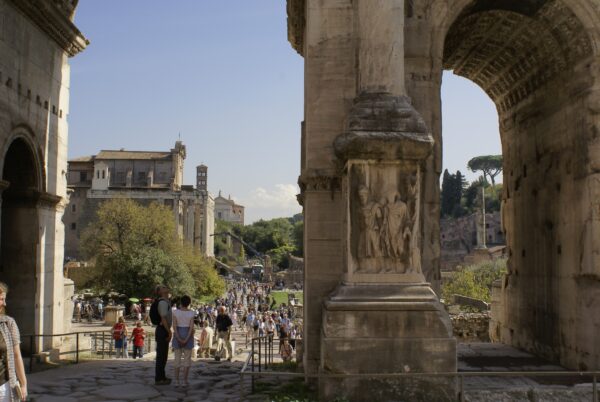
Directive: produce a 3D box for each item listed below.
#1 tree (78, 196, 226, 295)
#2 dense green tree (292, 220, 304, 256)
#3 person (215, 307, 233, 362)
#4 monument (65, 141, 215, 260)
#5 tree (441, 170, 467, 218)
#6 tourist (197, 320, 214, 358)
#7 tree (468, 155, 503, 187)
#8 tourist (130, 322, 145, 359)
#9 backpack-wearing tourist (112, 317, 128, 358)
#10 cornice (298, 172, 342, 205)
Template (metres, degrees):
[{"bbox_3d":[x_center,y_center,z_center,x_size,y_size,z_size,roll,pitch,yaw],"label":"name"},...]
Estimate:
[{"bbox_3d":[-14.698,4.800,69.852,14.500,10.142,12.500,0,-5,0],"label":"tree"},{"bbox_3d":[-0.200,14.951,279.792,11.000,14.358,10.000,0,-5,0],"label":"dense green tree"},{"bbox_3d":[-2.348,4.087,21.519,0.580,1.682,0.520,-1,-5,15],"label":"person"},{"bbox_3d":[-39.757,1.638,183.601,38.000,31.822,24.000,0,-5,-2],"label":"monument"},{"bbox_3d":[60.516,-2.592,276.361,10.000,19.017,9.000,0,-5,0],"label":"tree"},{"bbox_3d":[-3.391,4.977,25.154,0.500,1.363,0.360,0,-5,5],"label":"tourist"},{"bbox_3d":[80.438,-12.310,302.343,16.000,15.648,14.000,0,-5,0],"label":"tree"},{"bbox_3d":[-5.944,5.111,25.644,0.500,1.317,0.340,0,-5,5],"label":"tourist"},{"bbox_3d":[-6.569,5.011,25.653,0.560,1.553,0.460,0,-5,5],"label":"backpack-wearing tourist"},{"bbox_3d":[0.402,-0.351,14.441,0.900,0.518,0.600,0,-5,0],"label":"cornice"}]

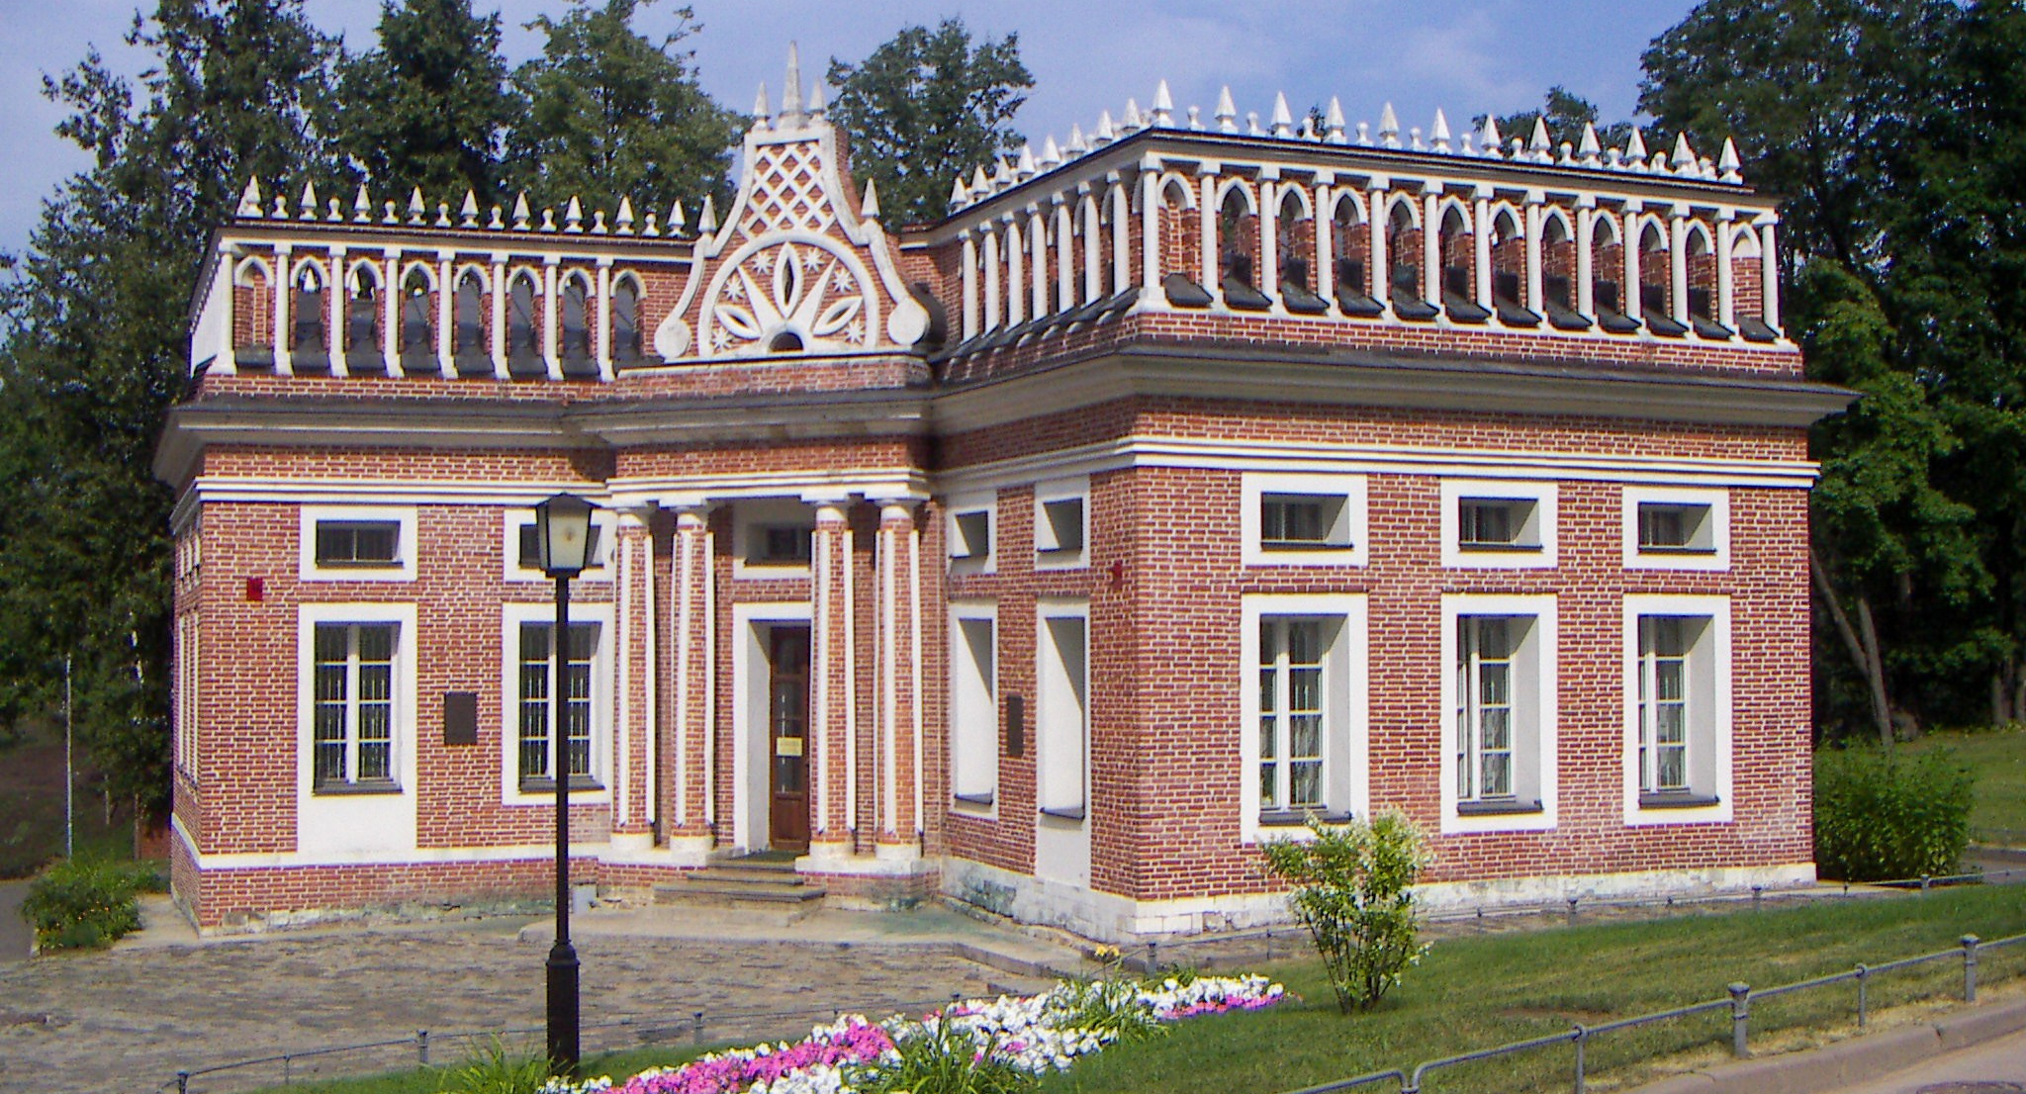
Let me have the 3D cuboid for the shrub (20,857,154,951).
[{"bbox_3d":[-11.222,4.315,28.300,1.500,1.050,1.300,0,-2,-14],"label":"shrub"}]

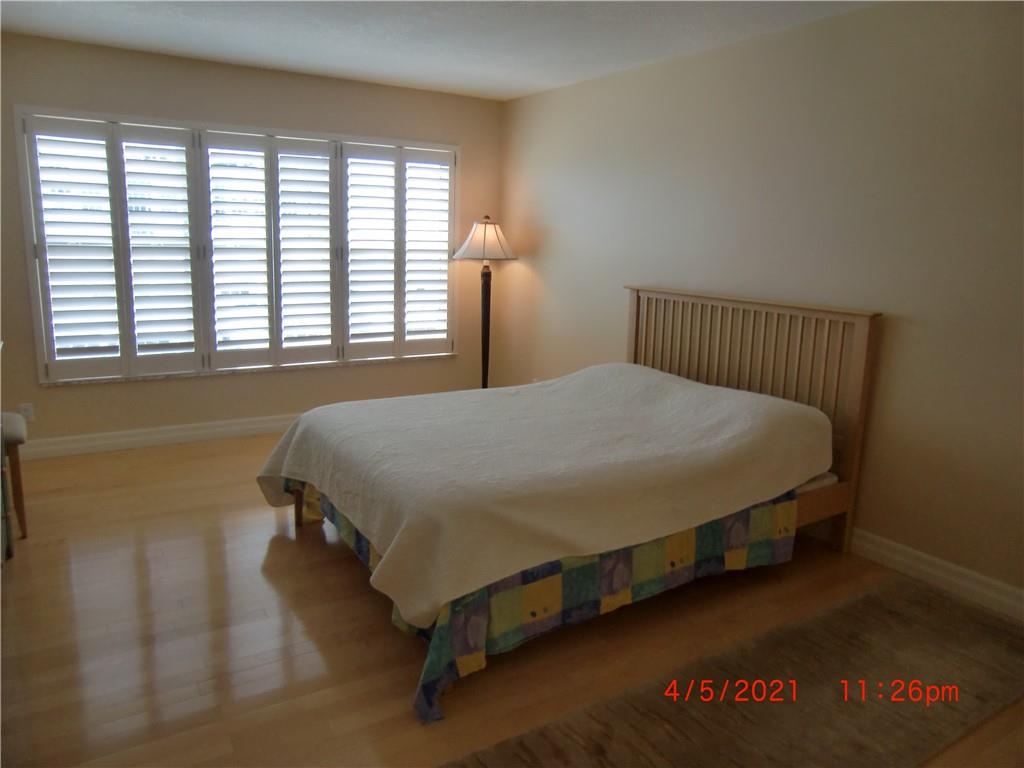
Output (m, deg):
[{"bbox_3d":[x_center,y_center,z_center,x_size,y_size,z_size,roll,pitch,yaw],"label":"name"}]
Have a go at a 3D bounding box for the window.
[{"bbox_3d":[-1.616,-0.897,4.846,2.789,1.585,0.090,-6,14,-31],"label":"window"}]

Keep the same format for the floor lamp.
[{"bbox_3d":[-0.210,-0.485,5.417,0.470,1.552,0.470,1,12,0],"label":"floor lamp"}]

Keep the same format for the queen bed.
[{"bbox_3d":[0.208,0.186,3.306,2.238,1.114,1.740,-6,14,-31],"label":"queen bed"}]

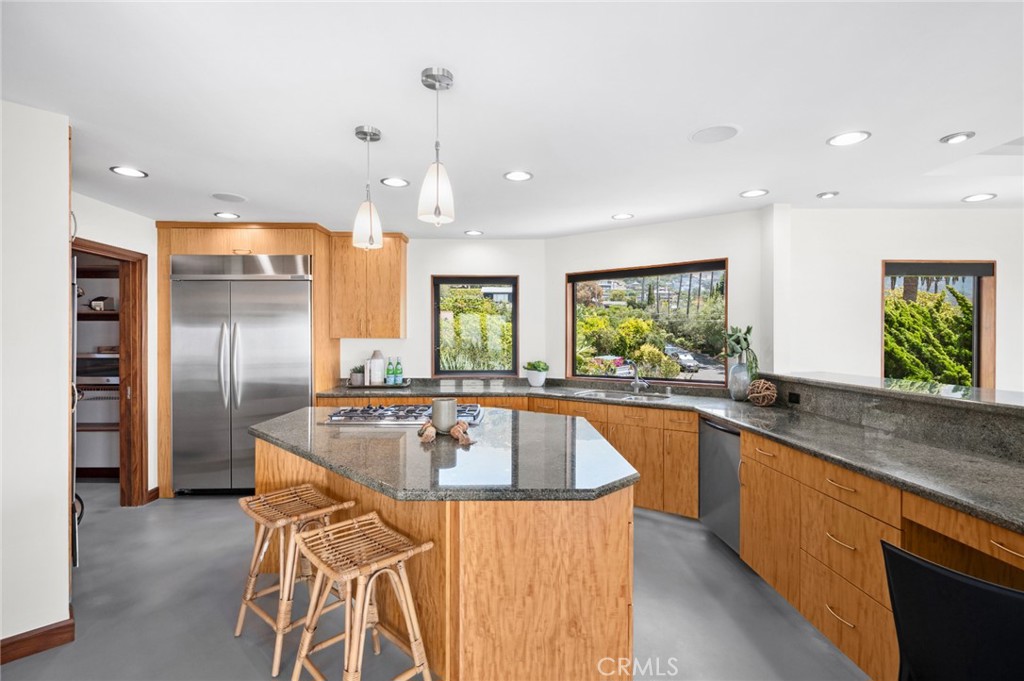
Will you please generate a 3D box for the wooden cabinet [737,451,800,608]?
[{"bbox_3d":[1.616,0.962,2.380,0.583,0.602,0.516,0,1,-2],"label":"wooden cabinet"}]

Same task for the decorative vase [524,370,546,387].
[{"bbox_3d":[0.250,0.386,4.570,0.195,0.160,0.195,0,0,-1],"label":"decorative vase"}]

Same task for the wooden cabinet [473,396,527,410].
[{"bbox_3d":[-0.075,0.940,4.360,0.460,0.875,0.620,0,0,-1],"label":"wooden cabinet"}]

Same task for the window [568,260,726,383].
[{"bbox_3d":[1.185,-0.143,4.177,1.480,1.050,0.120,0,0,35],"label":"window"}]

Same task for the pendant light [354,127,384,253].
[{"bbox_3d":[-0.709,-0.738,2.230,0.150,0.585,0.150,0,0,-1],"label":"pendant light"}]

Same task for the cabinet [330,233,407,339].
[{"bbox_3d":[-1.395,-0.528,4.500,0.690,1.010,0.290,0,0,-1],"label":"cabinet"}]

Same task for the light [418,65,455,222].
[{"bbox_3d":[-0.288,-0.730,1.755,0.144,0.573,0.144,0,1,0],"label":"light"}]

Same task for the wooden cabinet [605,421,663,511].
[{"bbox_3d":[1.085,0.946,3.703,0.432,0.602,0.583,0,1,31],"label":"wooden cabinet"}]

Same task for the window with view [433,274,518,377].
[{"bbox_3d":[-0.377,-0.146,4.737,0.897,1.046,0.121,0,1,-2],"label":"window with view"}]

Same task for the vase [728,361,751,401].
[{"bbox_3d":[1.779,0.315,3.540,0.175,0.315,0.175,0,0,-1],"label":"vase"}]

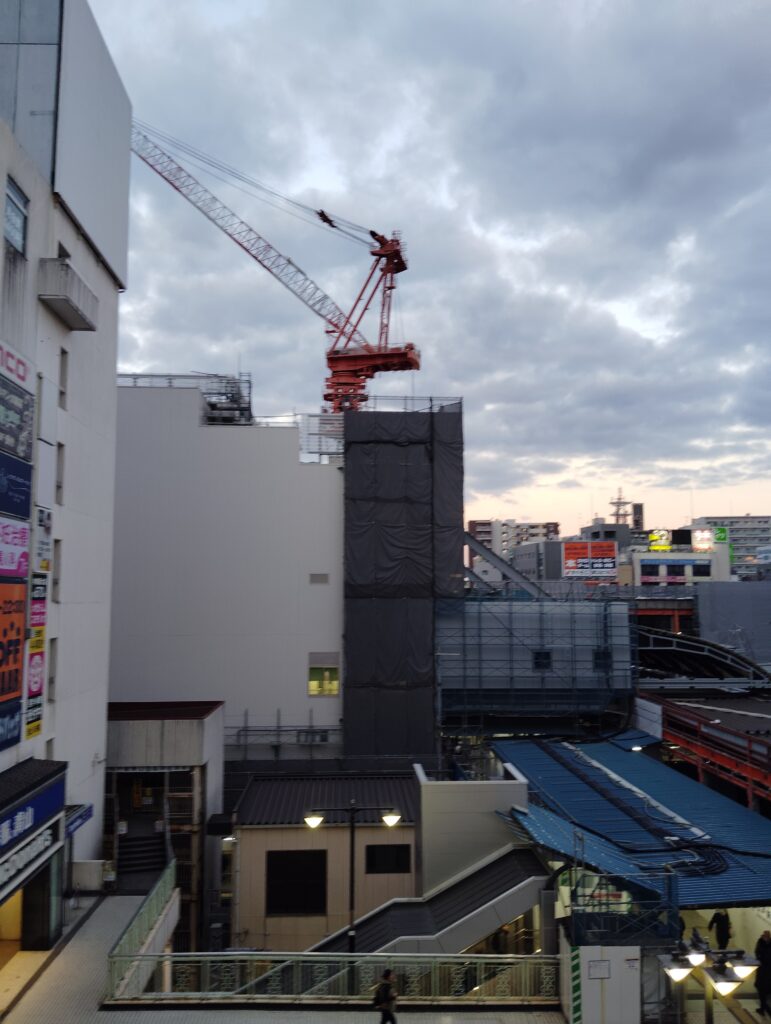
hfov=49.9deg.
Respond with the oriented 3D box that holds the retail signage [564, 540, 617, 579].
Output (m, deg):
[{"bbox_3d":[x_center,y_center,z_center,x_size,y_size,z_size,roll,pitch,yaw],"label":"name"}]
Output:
[{"bbox_3d":[38.271,8.910,154.906,10.300,6.790,0.600,-1,-6,8],"label":"retail signage"}]

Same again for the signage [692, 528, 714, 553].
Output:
[{"bbox_3d":[65.997,6.020,172.296,4.290,4.780,0.600,-1,-6,8],"label":"signage"}]

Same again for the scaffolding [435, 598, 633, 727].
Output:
[{"bbox_3d":[8.438,8.729,48.817,11.140,7.160,3.500,0,-6,0],"label":"scaffolding"}]

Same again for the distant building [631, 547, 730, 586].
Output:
[{"bbox_3d":[62.102,19.897,177.844,19.000,21.860,14.000,-1,-6,8],"label":"distant building"}]

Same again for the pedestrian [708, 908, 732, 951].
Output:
[{"bbox_3d":[7.560,9.705,18.611,0.520,1.680,0.360,-1,-6,10],"label":"pedestrian"}]

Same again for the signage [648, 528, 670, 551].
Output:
[{"bbox_3d":[57.068,5.917,172.304,4.530,4.570,0.600,-1,-6,8],"label":"signage"}]

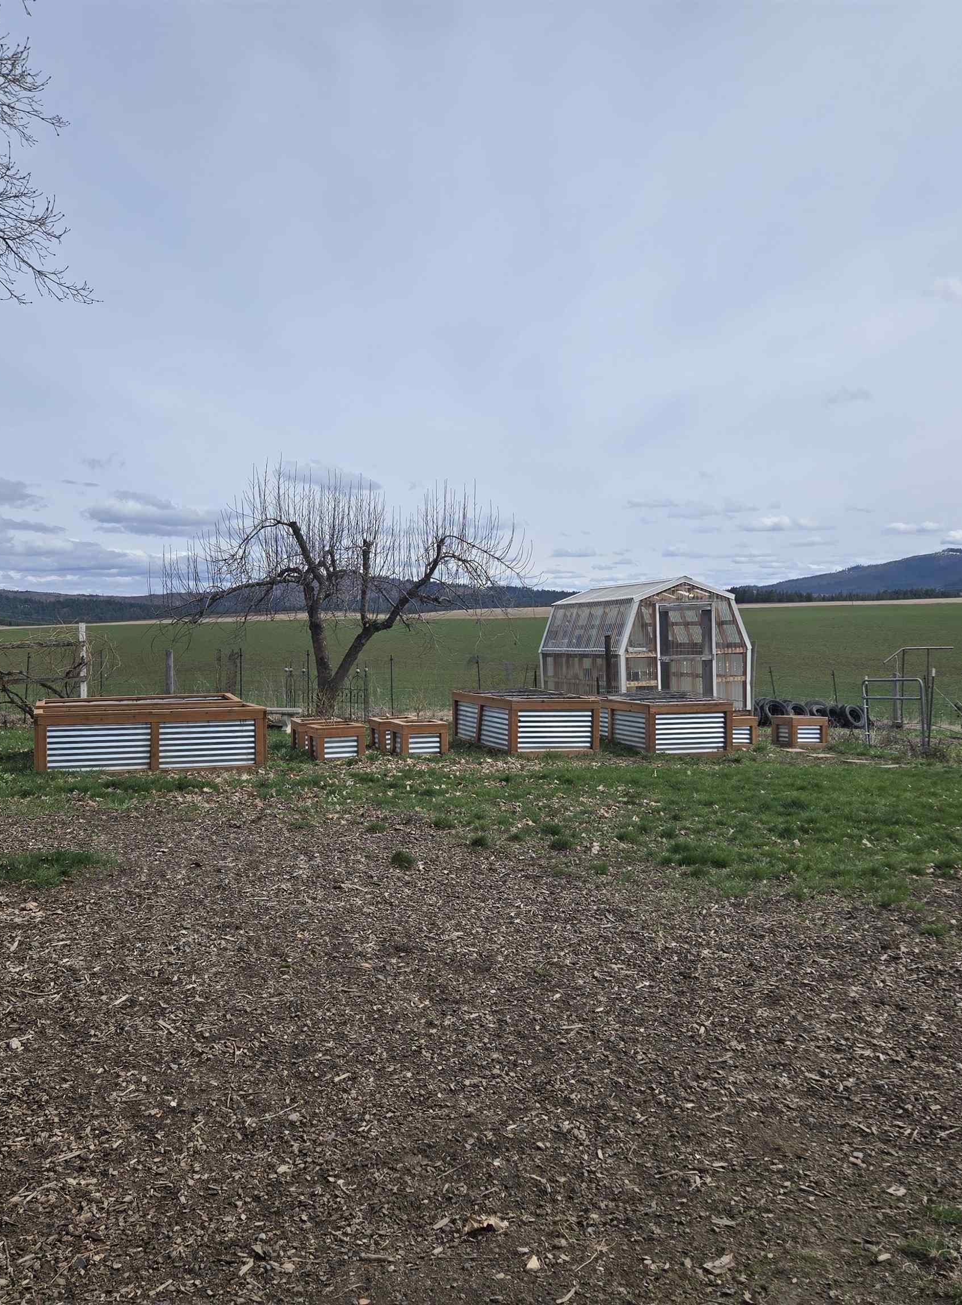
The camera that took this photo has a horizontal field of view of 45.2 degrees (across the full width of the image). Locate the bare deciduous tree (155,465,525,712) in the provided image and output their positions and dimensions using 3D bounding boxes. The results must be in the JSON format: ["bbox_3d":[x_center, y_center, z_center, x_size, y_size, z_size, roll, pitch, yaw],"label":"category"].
[{"bbox_3d":[-2.500,-1.100,21.500,6.800,4.800,6.000,0,1,0],"label":"bare deciduous tree"}]

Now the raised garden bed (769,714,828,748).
[{"bbox_3d":[5.077,1.250,18.390,0.630,0.460,0.630,0,1,-15],"label":"raised garden bed"}]

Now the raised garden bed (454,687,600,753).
[{"bbox_3d":[0.599,0.975,16.410,1.270,0.700,2.550,0,1,-19],"label":"raised garden bed"}]

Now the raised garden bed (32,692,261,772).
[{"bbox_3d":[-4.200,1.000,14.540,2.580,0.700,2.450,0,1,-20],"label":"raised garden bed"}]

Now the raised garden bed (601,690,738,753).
[{"bbox_3d":[2.414,0.990,16.760,1.270,0.700,2.550,0,1,-19],"label":"raised garden bed"}]

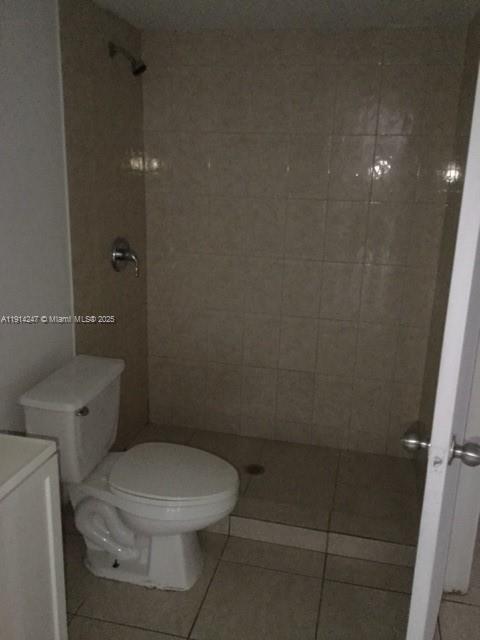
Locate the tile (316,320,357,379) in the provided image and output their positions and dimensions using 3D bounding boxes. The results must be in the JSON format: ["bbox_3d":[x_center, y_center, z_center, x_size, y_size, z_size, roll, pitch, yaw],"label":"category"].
[{"bbox_3d":[0.506,0.149,3.010,0.200,0.302,0.010,5,17,12],"label":"tile"}]

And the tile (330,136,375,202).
[{"bbox_3d":[0.536,-0.731,2.761,0.202,0.305,0.010,5,17,12],"label":"tile"}]

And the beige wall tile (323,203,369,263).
[{"bbox_3d":[0.526,-0.438,2.841,0.199,0.301,0.010,5,16,12],"label":"beige wall tile"}]

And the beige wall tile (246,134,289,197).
[{"bbox_3d":[0.136,-0.760,2.826,0.200,0.302,0.010,5,17,12],"label":"beige wall tile"}]

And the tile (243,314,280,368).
[{"bbox_3d":[0.114,0.110,3.102,0.202,0.305,0.010,5,17,12],"label":"tile"}]

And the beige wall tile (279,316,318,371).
[{"bbox_3d":[0.312,0.131,3.038,0.202,0.303,0.010,5,16,12],"label":"beige wall tile"}]

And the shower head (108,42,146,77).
[{"bbox_3d":[-0.480,-1.131,2.479,0.160,0.145,0.075,5,17,12],"label":"shower head"}]

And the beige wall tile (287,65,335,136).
[{"bbox_3d":[0.341,-1.033,2.696,0.200,0.302,0.010,5,17,12],"label":"beige wall tile"}]

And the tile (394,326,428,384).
[{"bbox_3d":[0.869,0.181,2.920,0.133,0.303,0.010,5,16,12],"label":"tile"}]

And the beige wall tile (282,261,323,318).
[{"bbox_3d":[0.321,-0.160,2.954,0.202,0.303,0.010,5,16,12],"label":"beige wall tile"}]

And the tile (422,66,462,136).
[{"bbox_3d":[0.908,-0.982,2.578,0.151,0.302,0.010,5,17,12],"label":"tile"}]

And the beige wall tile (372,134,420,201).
[{"bbox_3d":[0.732,-0.713,2.716,0.199,0.301,0.010,5,16,12],"label":"beige wall tile"}]

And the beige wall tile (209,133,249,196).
[{"bbox_3d":[-0.055,-0.785,2.886,0.199,0.301,0.010,5,16,12],"label":"beige wall tile"}]

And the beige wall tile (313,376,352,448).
[{"bbox_3d":[0.500,0.474,3.090,0.202,0.375,0.010,5,16,12],"label":"beige wall tile"}]

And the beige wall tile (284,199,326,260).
[{"bbox_3d":[0.329,-0.451,2.871,0.202,0.303,0.010,5,16,12],"label":"beige wall tile"}]

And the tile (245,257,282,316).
[{"bbox_3d":[0.123,-0.182,3.016,0.202,0.305,0.010,5,17,12],"label":"tile"}]

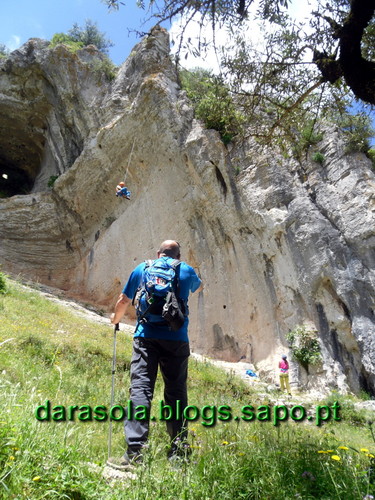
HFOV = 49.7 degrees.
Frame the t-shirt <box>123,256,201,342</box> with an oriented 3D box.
[{"bbox_3d":[-0.203,0.386,3.150,0.610,0.660,0.370,1,-14,2],"label":"t-shirt"}]

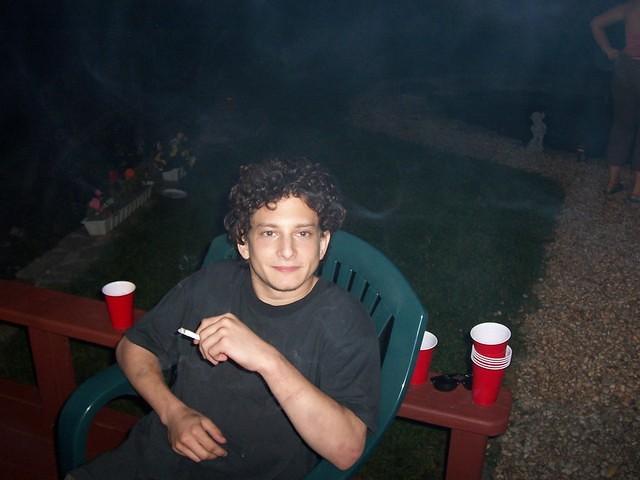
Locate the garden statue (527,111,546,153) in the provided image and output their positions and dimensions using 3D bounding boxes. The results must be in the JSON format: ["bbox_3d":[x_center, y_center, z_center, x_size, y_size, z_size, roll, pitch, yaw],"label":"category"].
[{"bbox_3d":[2.061,-1.025,6.446,0.180,0.365,0.160,8,24,16],"label":"garden statue"}]

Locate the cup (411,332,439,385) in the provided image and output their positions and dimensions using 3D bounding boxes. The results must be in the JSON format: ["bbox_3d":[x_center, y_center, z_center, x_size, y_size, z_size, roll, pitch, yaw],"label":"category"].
[{"bbox_3d":[0.257,0.316,1.802,0.096,0.119,0.096,5,23,9],"label":"cup"}]

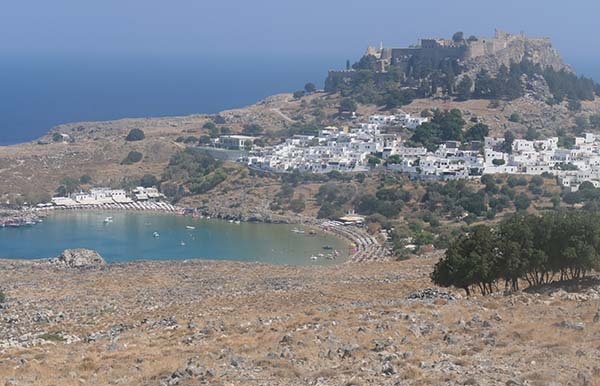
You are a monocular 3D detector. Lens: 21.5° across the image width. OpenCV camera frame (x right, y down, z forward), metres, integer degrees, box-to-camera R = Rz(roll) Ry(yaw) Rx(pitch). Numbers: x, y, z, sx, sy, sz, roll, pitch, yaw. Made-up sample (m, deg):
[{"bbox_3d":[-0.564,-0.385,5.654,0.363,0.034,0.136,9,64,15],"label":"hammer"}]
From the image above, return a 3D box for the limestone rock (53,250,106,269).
[{"bbox_3d":[-19.483,5.787,140.000,4.600,1.650,3.300,-1,5,-8],"label":"limestone rock"}]

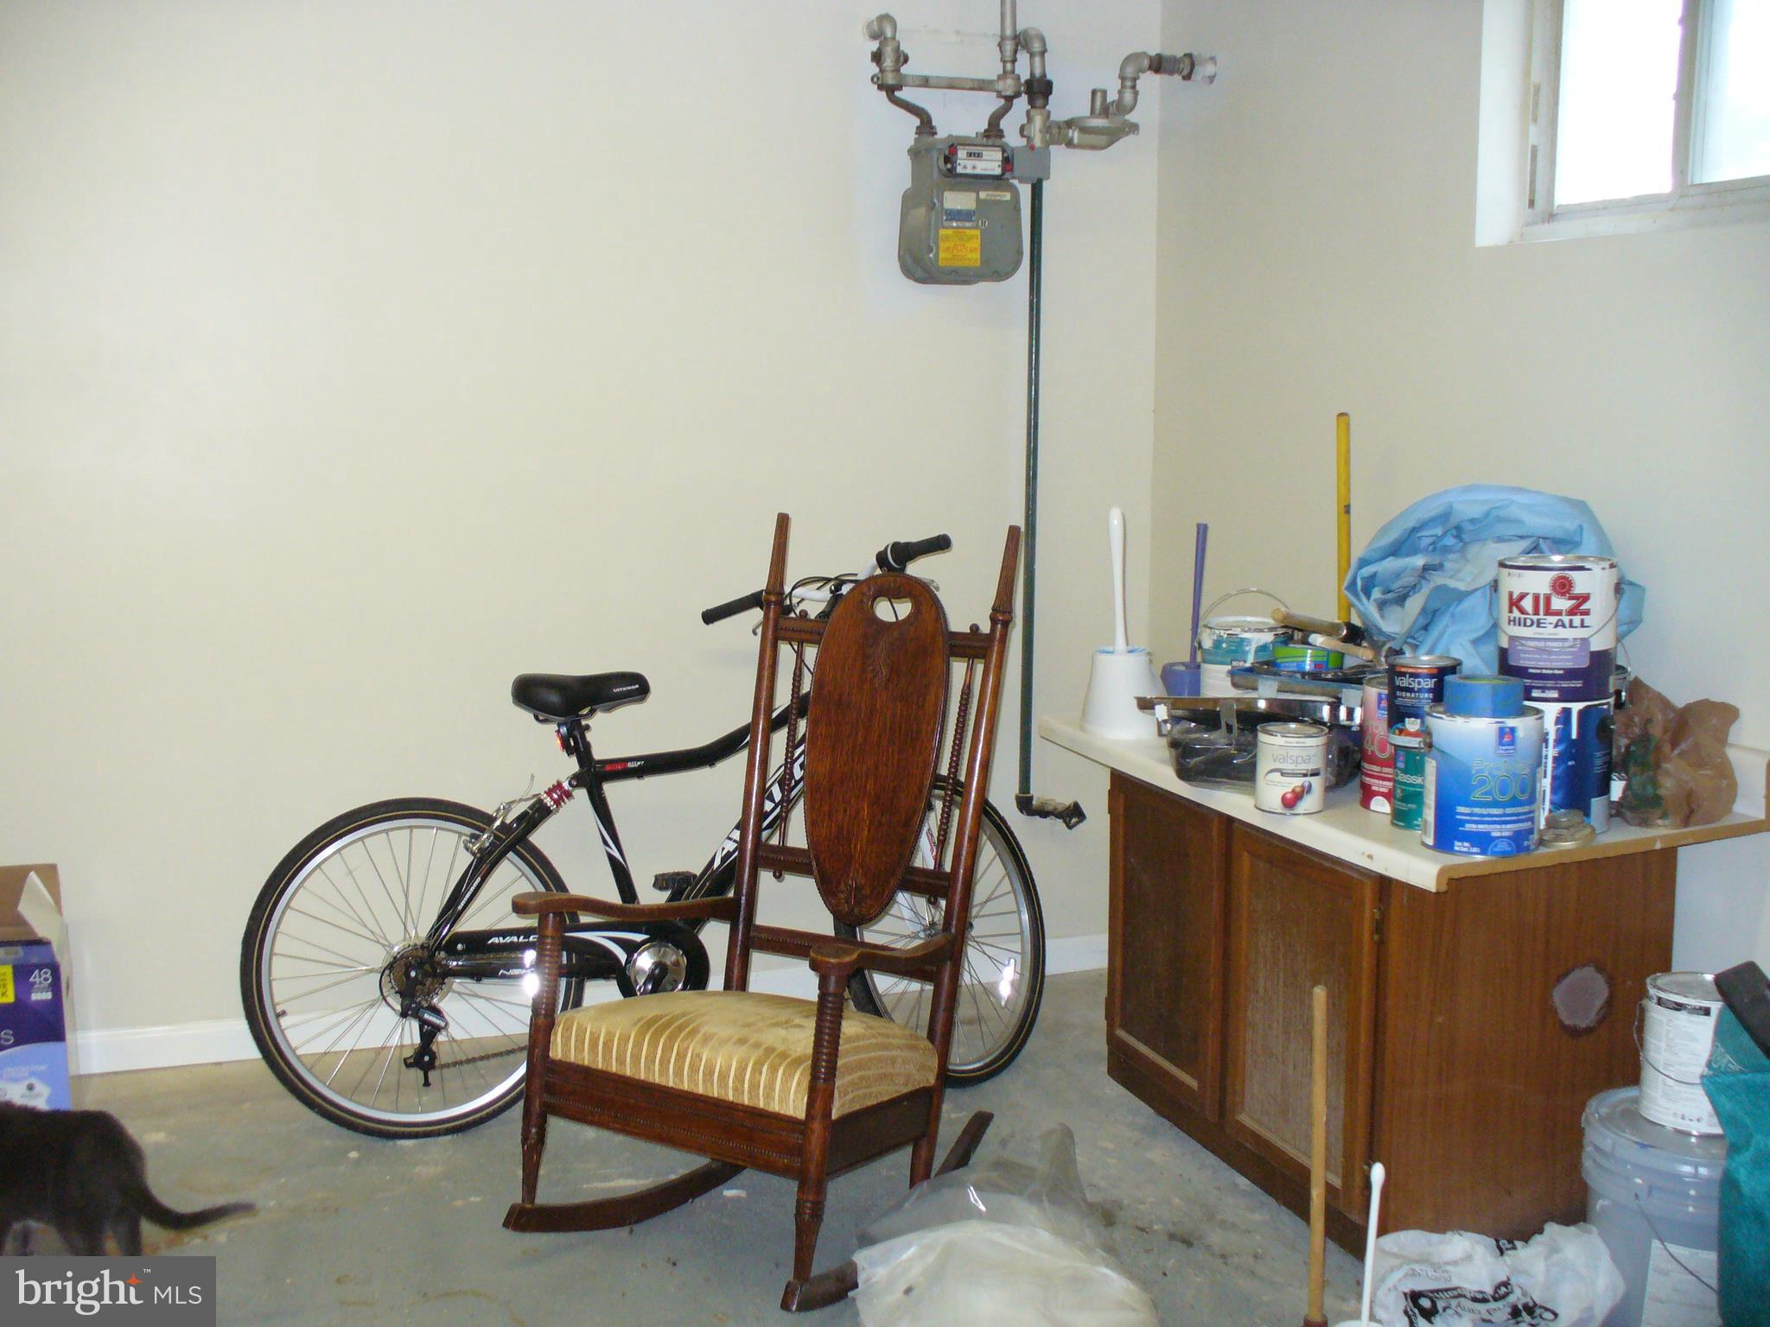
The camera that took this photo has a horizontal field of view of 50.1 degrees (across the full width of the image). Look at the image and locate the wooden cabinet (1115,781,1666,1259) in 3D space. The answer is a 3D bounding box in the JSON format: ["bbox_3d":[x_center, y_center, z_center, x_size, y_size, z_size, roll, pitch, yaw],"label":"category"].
[{"bbox_3d":[0.828,0.535,3.278,0.525,0.610,0.905,-3,8,-19],"label":"wooden cabinet"}]

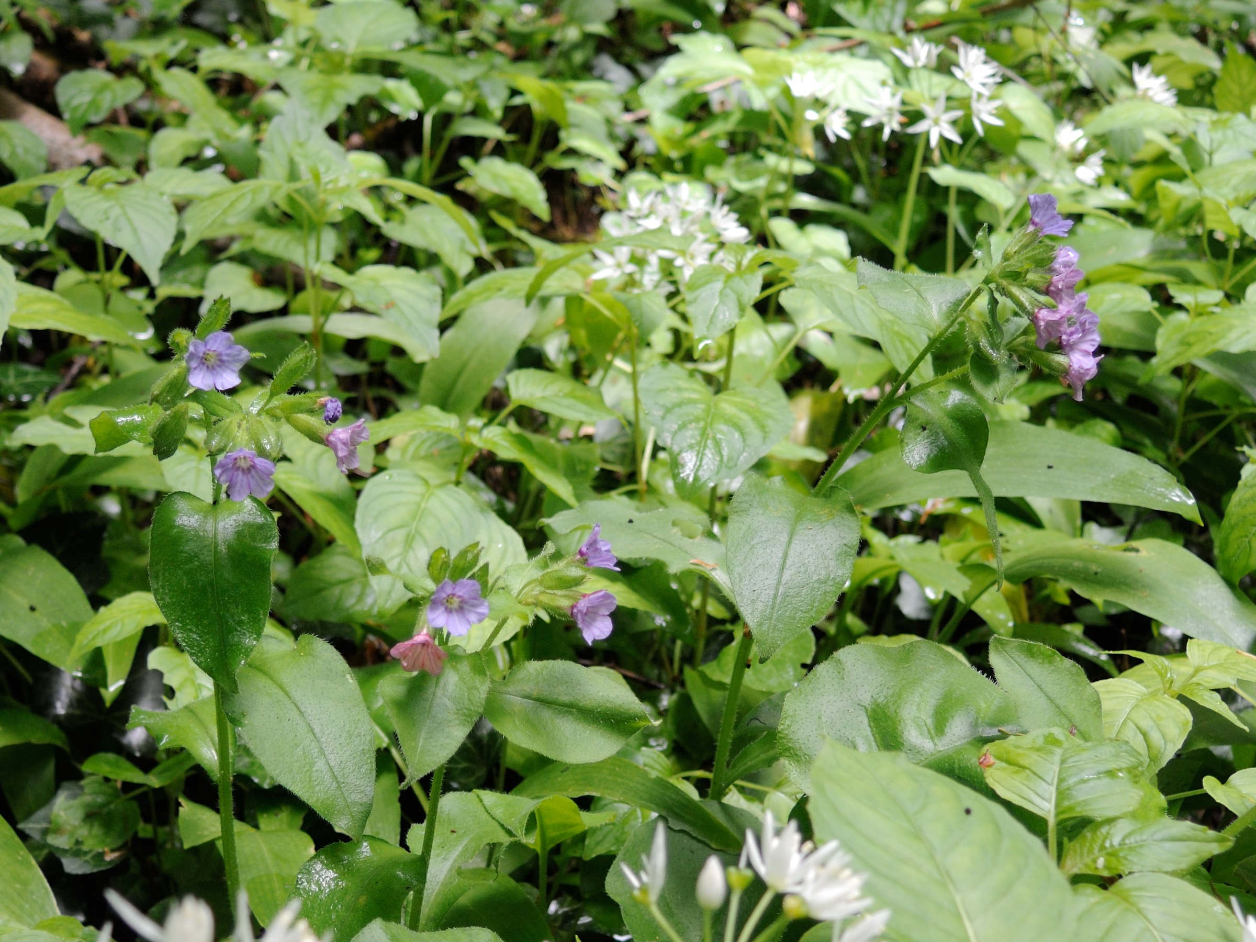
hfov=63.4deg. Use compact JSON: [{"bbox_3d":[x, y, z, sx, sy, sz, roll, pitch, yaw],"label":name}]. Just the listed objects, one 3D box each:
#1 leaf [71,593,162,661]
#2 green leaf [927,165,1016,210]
[{"bbox_3d":[-0.165,0.050,0.330,0.036,0.010,0.018,-32,44,-18],"label":"leaf"},{"bbox_3d":[0.145,-0.120,0.430,0.038,0.013,0.024,8,24,-3],"label":"green leaf"}]

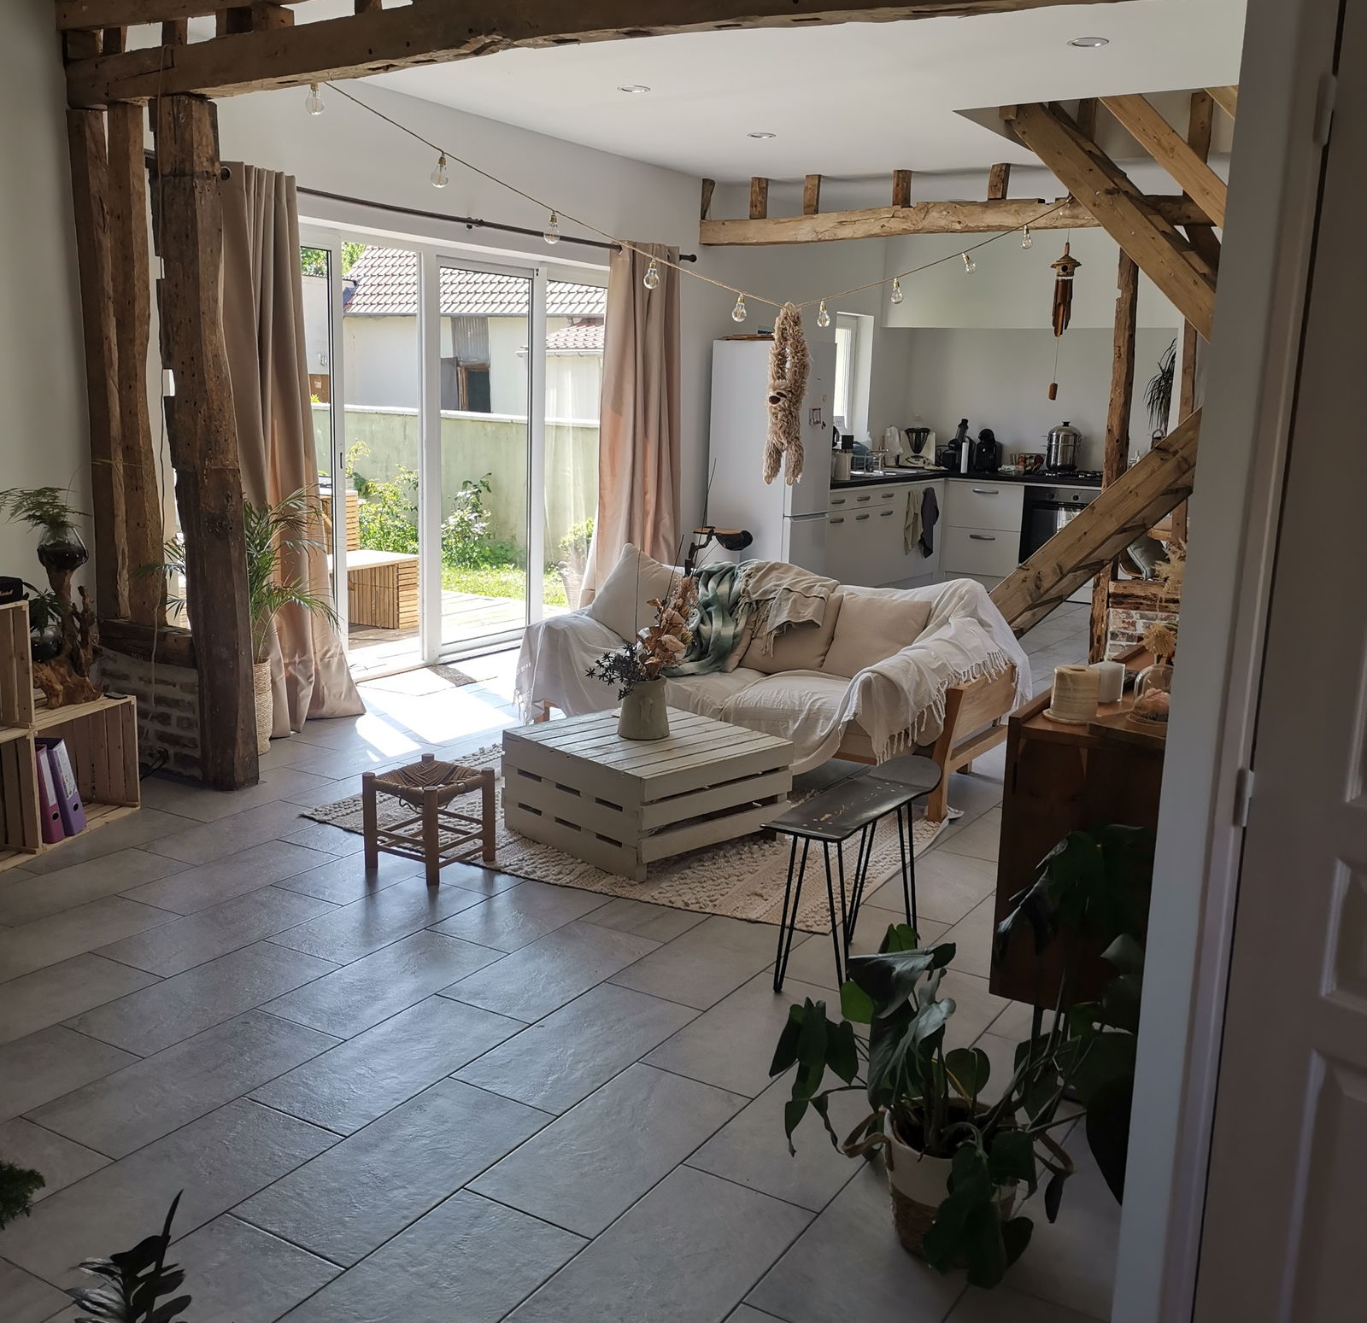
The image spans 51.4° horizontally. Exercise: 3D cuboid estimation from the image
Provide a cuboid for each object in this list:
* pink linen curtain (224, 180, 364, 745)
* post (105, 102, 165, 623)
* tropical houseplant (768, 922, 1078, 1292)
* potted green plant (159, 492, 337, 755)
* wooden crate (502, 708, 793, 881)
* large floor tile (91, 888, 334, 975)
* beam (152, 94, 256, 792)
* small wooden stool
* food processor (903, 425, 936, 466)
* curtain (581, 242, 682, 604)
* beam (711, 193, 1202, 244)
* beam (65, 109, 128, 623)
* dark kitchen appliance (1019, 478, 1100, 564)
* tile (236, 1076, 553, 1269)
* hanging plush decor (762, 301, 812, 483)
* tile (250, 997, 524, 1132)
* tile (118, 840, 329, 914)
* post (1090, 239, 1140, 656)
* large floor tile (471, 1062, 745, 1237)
[{"bbox_3d":[-1.637,-0.858,5.913,0.260,2.280,0.600,9,13,31],"label":"pink linen curtain"},{"bbox_3d":[-1.946,-1.037,5.071,0.125,1.785,0.075,9,13,30],"label":"post"},{"bbox_3d":[0.429,0.778,2.522,0.530,0.550,0.450,2,12,0],"label":"tropical houseplant"},{"bbox_3d":[-1.704,-0.150,5.570,0.650,1.020,0.620,-1,12,-14],"label":"potted green plant"},{"bbox_3d":[-0.119,0.412,4.735,0.665,0.335,0.690,-10,16,-44],"label":"wooden crate"},{"bbox_3d":[-1.245,0.726,3.841,0.300,0.010,0.600,9,13,30],"label":"large floor tile"},{"bbox_3d":[-1.704,-0.733,5.111,0.200,2.420,0.135,7,14,29],"label":"beam"},{"bbox_3d":[-0.782,0.486,4.397,0.295,0.306,0.295,9,14,32],"label":"small wooden stool"},{"bbox_3d":[1.799,-1.641,10.890,0.280,0.310,0.280,6,12,18],"label":"food processor"},{"bbox_3d":[-0.275,-1.245,8.153,0.230,2.250,0.930,9,13,31],"label":"curtain"},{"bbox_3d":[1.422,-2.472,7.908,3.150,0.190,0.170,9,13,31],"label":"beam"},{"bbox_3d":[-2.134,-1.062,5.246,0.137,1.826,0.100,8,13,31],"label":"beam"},{"bbox_3d":[2.878,-1.012,10.544,0.600,0.590,0.550,9,13,31],"label":"dark kitchen appliance"},{"bbox_3d":[-0.544,0.977,2.766,0.300,0.010,0.600,9,13,31],"label":"tile"},{"bbox_3d":[0.456,-1.184,6.240,0.180,0.770,0.190,-9,16,-43],"label":"hanging plush decor"},{"bbox_3d":[-0.633,0.885,3.146,0.300,0.010,0.600,9,13,30],"label":"tile"},{"bbox_3d":[-1.341,0.641,4.249,0.300,0.010,0.600,9,13,30],"label":"tile"},{"bbox_3d":[2.378,-1.167,7.829,0.110,2.370,0.110,9,13,30],"label":"post"},{"bbox_3d":[-0.133,0.976,2.876,0.300,0.010,0.600,8,13,31],"label":"large floor tile"}]

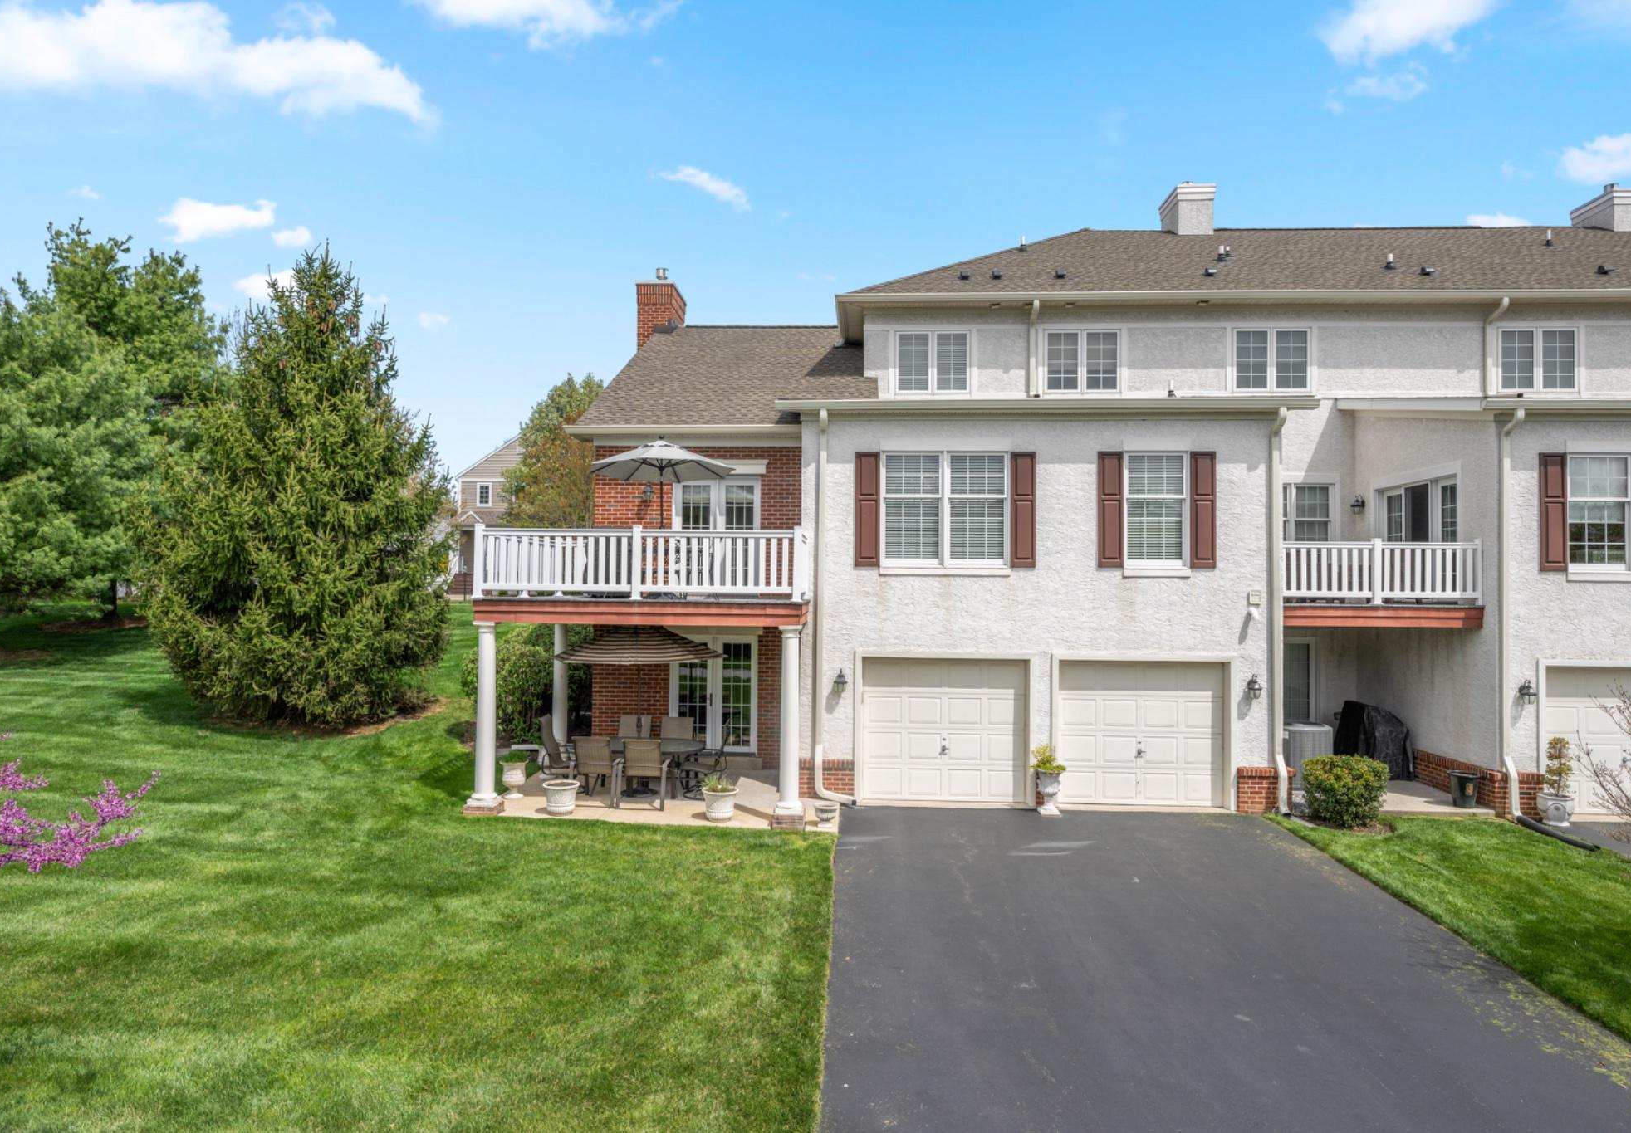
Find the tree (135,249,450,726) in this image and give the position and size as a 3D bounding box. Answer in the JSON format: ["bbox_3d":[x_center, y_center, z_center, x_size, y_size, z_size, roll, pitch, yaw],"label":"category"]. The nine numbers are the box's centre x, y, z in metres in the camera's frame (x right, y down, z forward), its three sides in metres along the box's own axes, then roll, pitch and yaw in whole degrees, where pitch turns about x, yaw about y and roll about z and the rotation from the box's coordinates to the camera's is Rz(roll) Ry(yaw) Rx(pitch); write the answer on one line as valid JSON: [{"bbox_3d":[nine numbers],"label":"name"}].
[{"bbox_3d":[-10.748,-1.902,18.945,5.800,9.684,5.700,0,-1,3],"label":"tree"}]

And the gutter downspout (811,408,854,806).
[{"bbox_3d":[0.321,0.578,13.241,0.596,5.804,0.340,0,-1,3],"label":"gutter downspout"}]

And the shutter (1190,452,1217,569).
[{"bbox_3d":[5.642,-0.820,13.056,0.381,1.725,0.050,0,-1,2],"label":"shutter"}]

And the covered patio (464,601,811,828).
[{"bbox_3d":[-2.188,1.933,13.271,4.330,2.895,4.000,0,-1,3],"label":"covered patio"}]

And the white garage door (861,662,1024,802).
[{"bbox_3d":[1.924,2.455,13.480,2.440,2.143,0.060,0,-1,3],"label":"white garage door"}]

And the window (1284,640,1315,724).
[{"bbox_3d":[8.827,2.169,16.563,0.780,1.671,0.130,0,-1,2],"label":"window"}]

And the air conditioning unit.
[{"bbox_3d":[7.414,2.885,13.788,0.700,0.934,0.700,0,-1,3],"label":"air conditioning unit"}]

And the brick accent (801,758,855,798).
[{"bbox_3d":[0.166,3.073,13.010,0.819,0.568,0.160,0,-1,3],"label":"brick accent"}]

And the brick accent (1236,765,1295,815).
[{"bbox_3d":[6.343,3.163,12.713,0.802,0.654,0.200,0,-1,3],"label":"brick accent"}]

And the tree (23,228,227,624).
[{"bbox_3d":[-19.207,-4.083,24.879,6.200,11.106,6.200,0,-1,3],"label":"tree"}]

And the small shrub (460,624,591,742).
[{"bbox_3d":[-5.362,2.089,16.964,2.400,2.030,2.300,0,-1,3],"label":"small shrub"}]

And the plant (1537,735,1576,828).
[{"bbox_3d":[10.315,2.973,12.489,0.440,1.206,0.440,0,-1,3],"label":"plant"}]

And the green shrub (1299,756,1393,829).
[{"bbox_3d":[7.450,3.097,12.615,1.120,0.885,1.120,0,-1,3],"label":"green shrub"}]

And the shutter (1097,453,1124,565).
[{"bbox_3d":[4.355,-0.833,13.238,0.372,1.710,0.045,0,-1,3],"label":"shutter"}]

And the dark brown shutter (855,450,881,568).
[{"bbox_3d":[0.782,-0.849,13.406,0.372,1.710,0.045,0,-1,3],"label":"dark brown shutter"}]

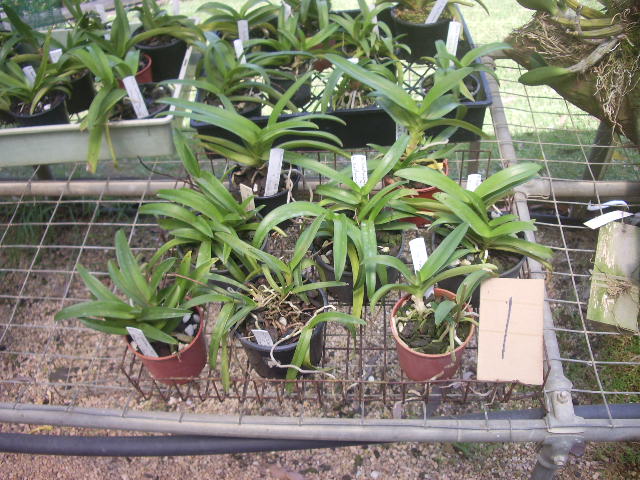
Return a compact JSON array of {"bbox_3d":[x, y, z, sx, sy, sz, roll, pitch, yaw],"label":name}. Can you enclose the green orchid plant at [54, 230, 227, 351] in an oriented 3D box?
[{"bbox_3d":[-0.239,0.057,0.823,0.220,0.105,0.145,0,47,5],"label":"green orchid plant"}]

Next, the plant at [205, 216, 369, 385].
[{"bbox_3d":[-0.046,0.070,0.818,0.205,0.140,0.175,0,47,5],"label":"plant"}]

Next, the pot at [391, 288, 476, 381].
[{"bbox_3d":[0.143,0.129,0.833,0.102,0.082,0.102,0,48,5],"label":"pot"}]

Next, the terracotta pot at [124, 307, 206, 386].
[{"bbox_3d":[-0.192,0.137,0.851,0.100,0.083,0.100,-3,47,3],"label":"terracotta pot"}]

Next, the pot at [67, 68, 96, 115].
[{"bbox_3d":[-0.490,-0.304,1.268,0.107,0.082,0.107,-2,48,3],"label":"pot"}]

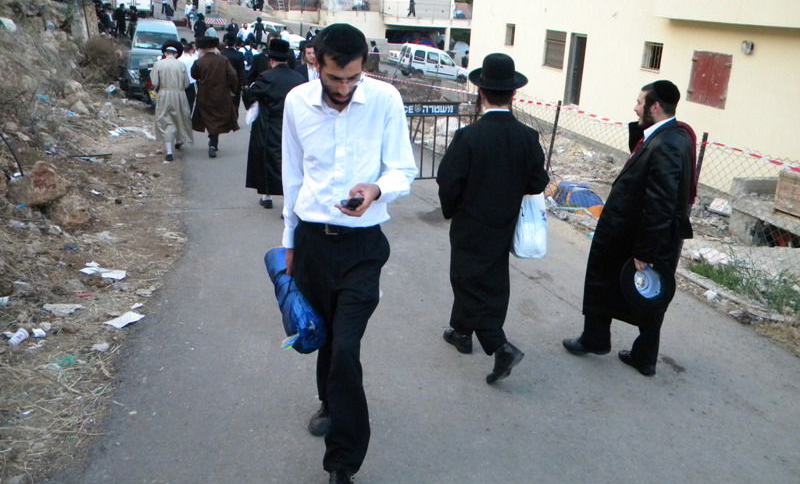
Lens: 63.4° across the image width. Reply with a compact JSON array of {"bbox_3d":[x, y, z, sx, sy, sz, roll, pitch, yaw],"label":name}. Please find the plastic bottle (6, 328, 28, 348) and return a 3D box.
[{"bbox_3d":[-2.154,0.536,3.640,0.072,0.072,0.130,9,20,20],"label":"plastic bottle"}]

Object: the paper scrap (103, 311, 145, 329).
[{"bbox_3d":[-1.831,0.511,4.309,0.145,0.020,0.220,12,22,24],"label":"paper scrap"}]

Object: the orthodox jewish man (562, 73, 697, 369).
[{"bbox_3d":[1.334,-0.071,3.761,0.660,1.730,0.560,13,23,27],"label":"orthodox jewish man"}]

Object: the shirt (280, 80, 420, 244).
[{"bbox_3d":[-0.173,-0.251,2.297,0.500,0.630,0.370,1,19,-3],"label":"shirt"}]

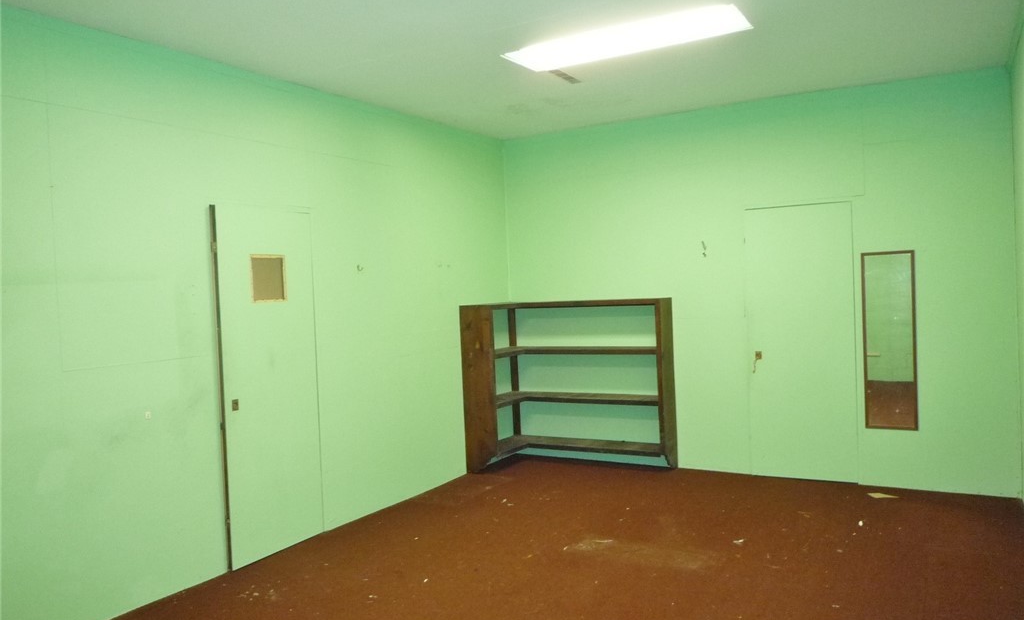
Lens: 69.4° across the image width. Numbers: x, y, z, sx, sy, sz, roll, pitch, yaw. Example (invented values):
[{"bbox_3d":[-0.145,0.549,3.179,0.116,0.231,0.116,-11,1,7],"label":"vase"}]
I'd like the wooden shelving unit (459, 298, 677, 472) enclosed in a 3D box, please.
[{"bbox_3d":[0.463,0.626,6.053,1.532,1.382,0.798,-1,2,31],"label":"wooden shelving unit"}]

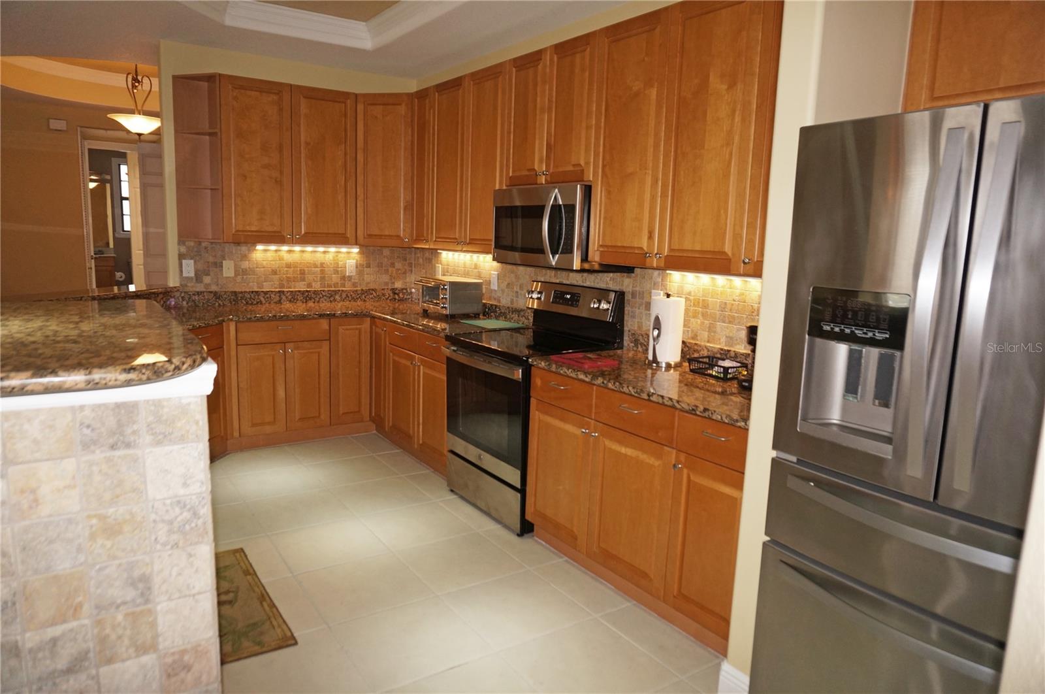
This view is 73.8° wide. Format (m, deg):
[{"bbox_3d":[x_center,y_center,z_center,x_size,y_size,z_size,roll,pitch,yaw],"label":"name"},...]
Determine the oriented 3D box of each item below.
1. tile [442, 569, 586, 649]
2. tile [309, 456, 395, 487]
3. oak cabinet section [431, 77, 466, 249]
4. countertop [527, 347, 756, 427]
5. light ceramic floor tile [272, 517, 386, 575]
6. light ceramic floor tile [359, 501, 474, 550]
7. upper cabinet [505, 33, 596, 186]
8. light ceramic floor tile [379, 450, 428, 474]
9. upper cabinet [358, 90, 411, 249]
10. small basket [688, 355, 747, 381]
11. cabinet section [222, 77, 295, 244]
[{"bbox_3d":[-0.028,1.048,2.817,0.455,0.012,0.455,-4,11,-33],"label":"tile"},{"bbox_3d":[-1.044,0.765,4.294,0.455,0.010,0.455,-4,11,-33],"label":"tile"},{"bbox_3d":[-0.351,-1.165,4.528,0.313,1.050,0.456,-4,11,-33],"label":"oak cabinet section"},{"bbox_3d":[0.646,0.143,2.884,0.612,0.035,1.297,-4,11,-33],"label":"countertop"},{"bbox_3d":[-0.914,0.932,3.285,0.451,0.010,0.451,-4,11,-33],"label":"light ceramic floor tile"},{"bbox_3d":[-0.537,0.911,3.571,0.455,0.012,0.455,-4,11,-33],"label":"light ceramic floor tile"},{"bbox_3d":[0.260,-1.187,3.651,0.325,0.676,0.758,-4,11,-33],"label":"upper cabinet"},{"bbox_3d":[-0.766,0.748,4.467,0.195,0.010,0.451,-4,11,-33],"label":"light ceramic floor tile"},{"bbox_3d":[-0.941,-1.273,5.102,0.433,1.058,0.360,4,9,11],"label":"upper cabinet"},{"bbox_3d":[0.830,0.089,2.942,0.160,0.057,0.214,-4,11,-33],"label":"small basket"},{"bbox_3d":[-1.857,-1.255,4.783,0.455,1.065,0.325,-4,11,-34],"label":"cabinet section"}]

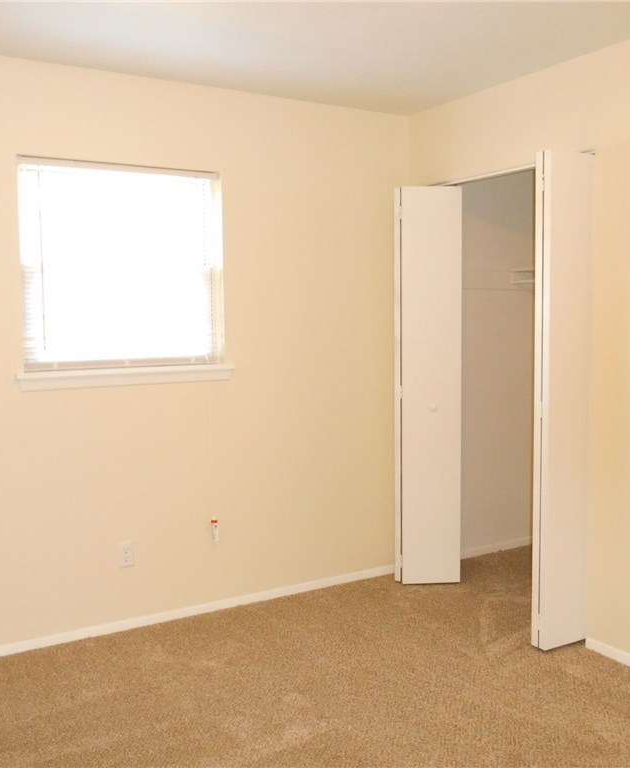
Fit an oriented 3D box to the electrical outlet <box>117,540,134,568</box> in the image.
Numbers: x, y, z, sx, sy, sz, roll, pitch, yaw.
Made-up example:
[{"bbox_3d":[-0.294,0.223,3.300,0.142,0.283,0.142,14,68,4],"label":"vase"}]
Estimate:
[{"bbox_3d":[-0.842,0.763,3.430,0.073,0.116,0.015,-4,6,-31],"label":"electrical outlet"}]

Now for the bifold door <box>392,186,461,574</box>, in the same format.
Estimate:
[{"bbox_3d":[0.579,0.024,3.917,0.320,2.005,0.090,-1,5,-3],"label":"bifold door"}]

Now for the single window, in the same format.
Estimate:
[{"bbox_3d":[-0.825,-0.505,3.378,0.887,0.884,0.100,-4,6,-31],"label":"single window"}]

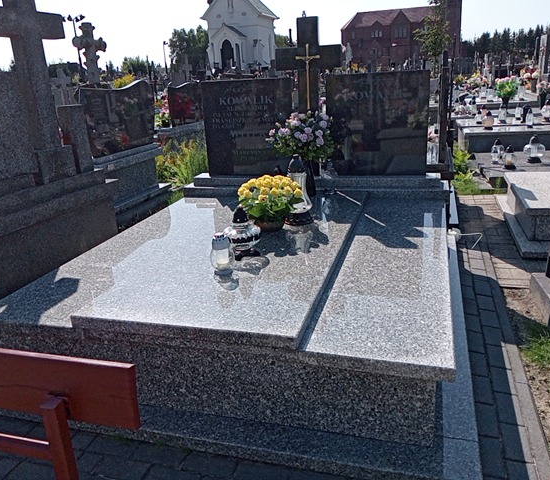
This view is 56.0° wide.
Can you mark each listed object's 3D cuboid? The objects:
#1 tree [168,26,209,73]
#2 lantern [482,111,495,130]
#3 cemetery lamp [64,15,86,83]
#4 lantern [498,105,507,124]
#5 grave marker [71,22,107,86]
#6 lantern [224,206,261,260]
[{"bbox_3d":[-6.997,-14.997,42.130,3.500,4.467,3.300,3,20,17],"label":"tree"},{"bbox_3d":[2.992,-1.675,7.250,0.157,0.255,0.157,3,20,17],"label":"lantern"},{"bbox_3d":[-16.703,-15.983,44.364,2.000,5.926,1.300,-10,20,-17],"label":"cemetery lamp"},{"bbox_3d":[3.002,-1.654,6.800,0.115,0.238,0.115,2,20,16],"label":"lantern"},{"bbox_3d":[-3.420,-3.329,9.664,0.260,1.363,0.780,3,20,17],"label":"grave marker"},{"bbox_3d":[-0.164,-0.041,2.640,0.189,0.267,0.189,-3,19,1],"label":"lantern"}]

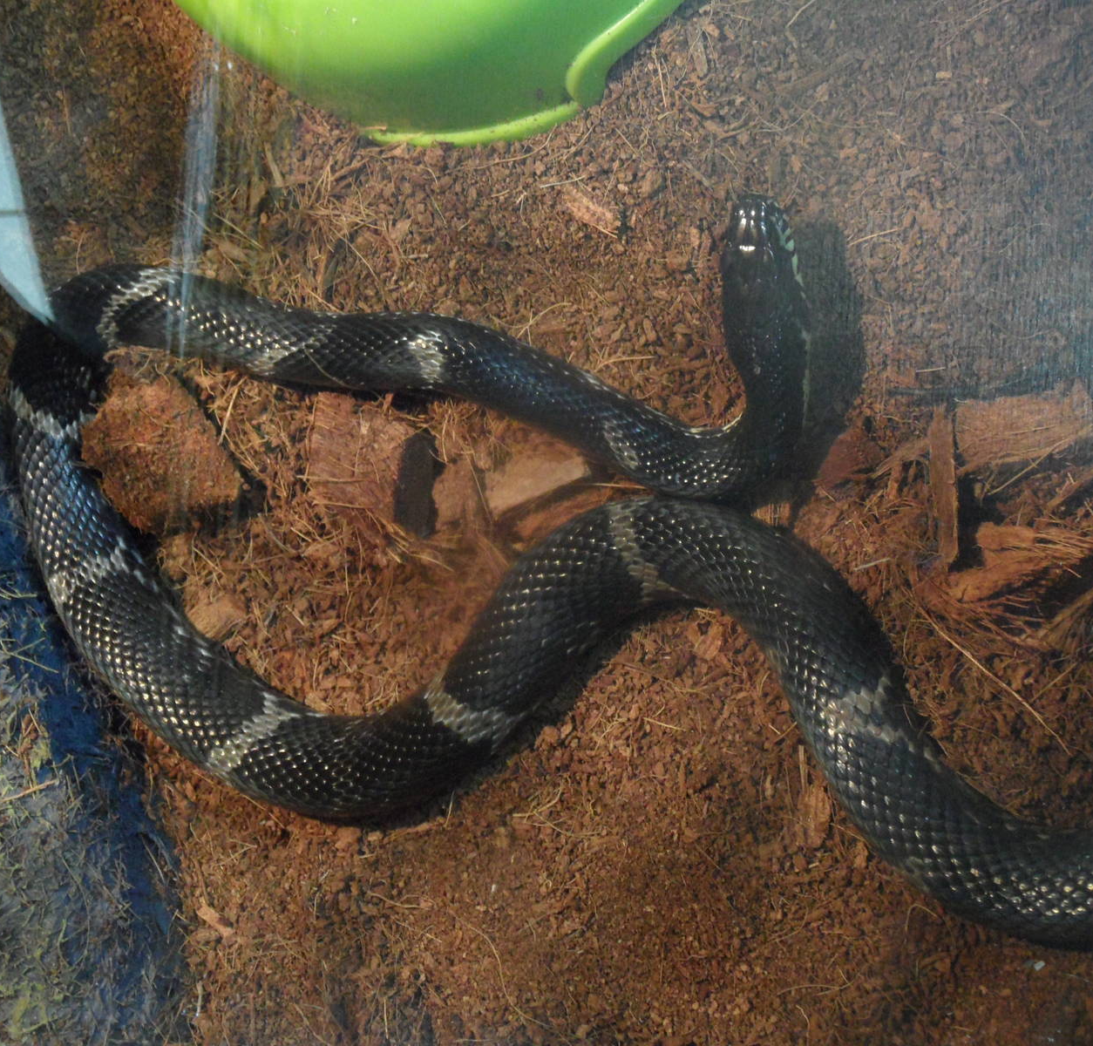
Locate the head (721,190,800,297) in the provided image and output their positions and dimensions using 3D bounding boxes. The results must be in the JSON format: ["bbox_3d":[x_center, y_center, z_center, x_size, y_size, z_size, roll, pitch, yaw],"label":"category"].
[{"bbox_3d":[0.064,-0.083,0.600,0.022,0.016,0.031,-7,66,9],"label":"head"}]

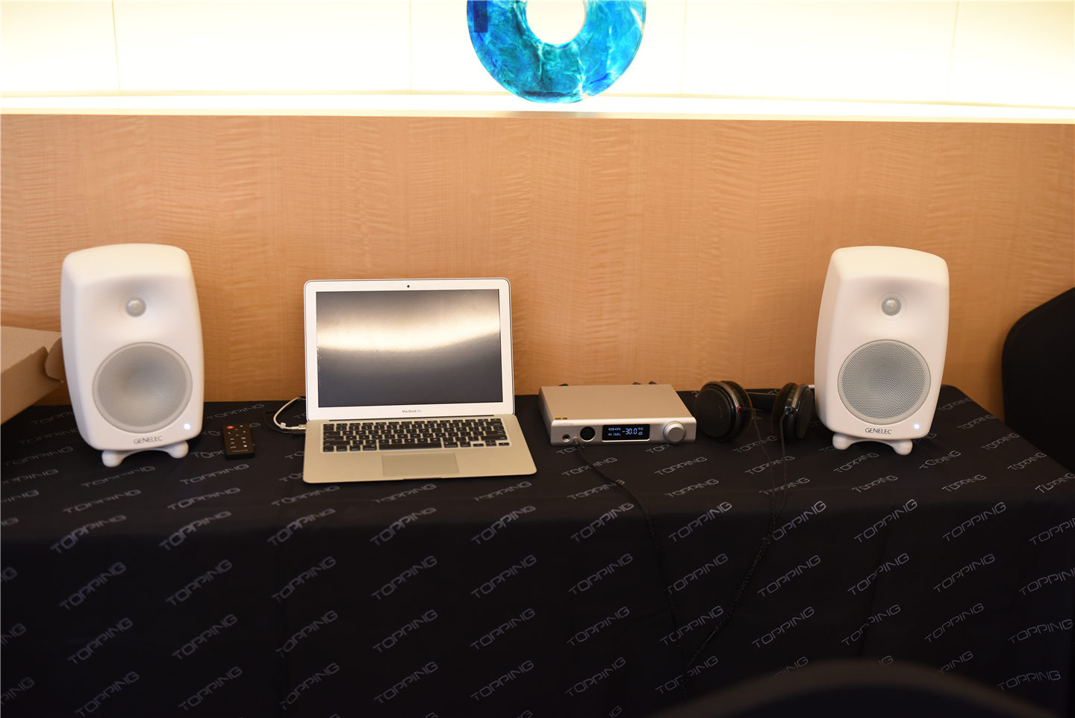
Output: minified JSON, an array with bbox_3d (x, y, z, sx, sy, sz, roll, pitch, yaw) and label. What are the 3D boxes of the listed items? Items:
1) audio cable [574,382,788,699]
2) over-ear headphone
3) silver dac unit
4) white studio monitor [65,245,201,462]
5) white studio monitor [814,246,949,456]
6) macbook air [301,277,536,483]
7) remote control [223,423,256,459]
[{"bbox_3d":[0.217,0.294,1.731,0.330,0.360,0.335,0,14,-4],"label":"audio cable"},{"bbox_3d":[0.342,0.065,1.906,0.187,0.092,0.195,2,14,6],"label":"over-ear headphone"},{"bbox_3d":[0.123,0.090,1.891,0.221,0.044,0.204,-1,14,-6],"label":"silver dac unit"},{"bbox_3d":[-0.594,-0.015,1.736,0.189,0.299,0.178,-6,16,-27],"label":"white studio monitor"},{"bbox_3d":[0.526,-0.023,1.840,0.189,0.299,0.178,4,15,12],"label":"white studio monitor"},{"bbox_3d":[-0.181,0.021,1.770,0.325,0.228,0.299,-1,15,-9],"label":"macbook air"},{"bbox_3d":[-0.448,0.124,1.789,0.039,0.010,0.137,-3,15,-16],"label":"remote control"}]

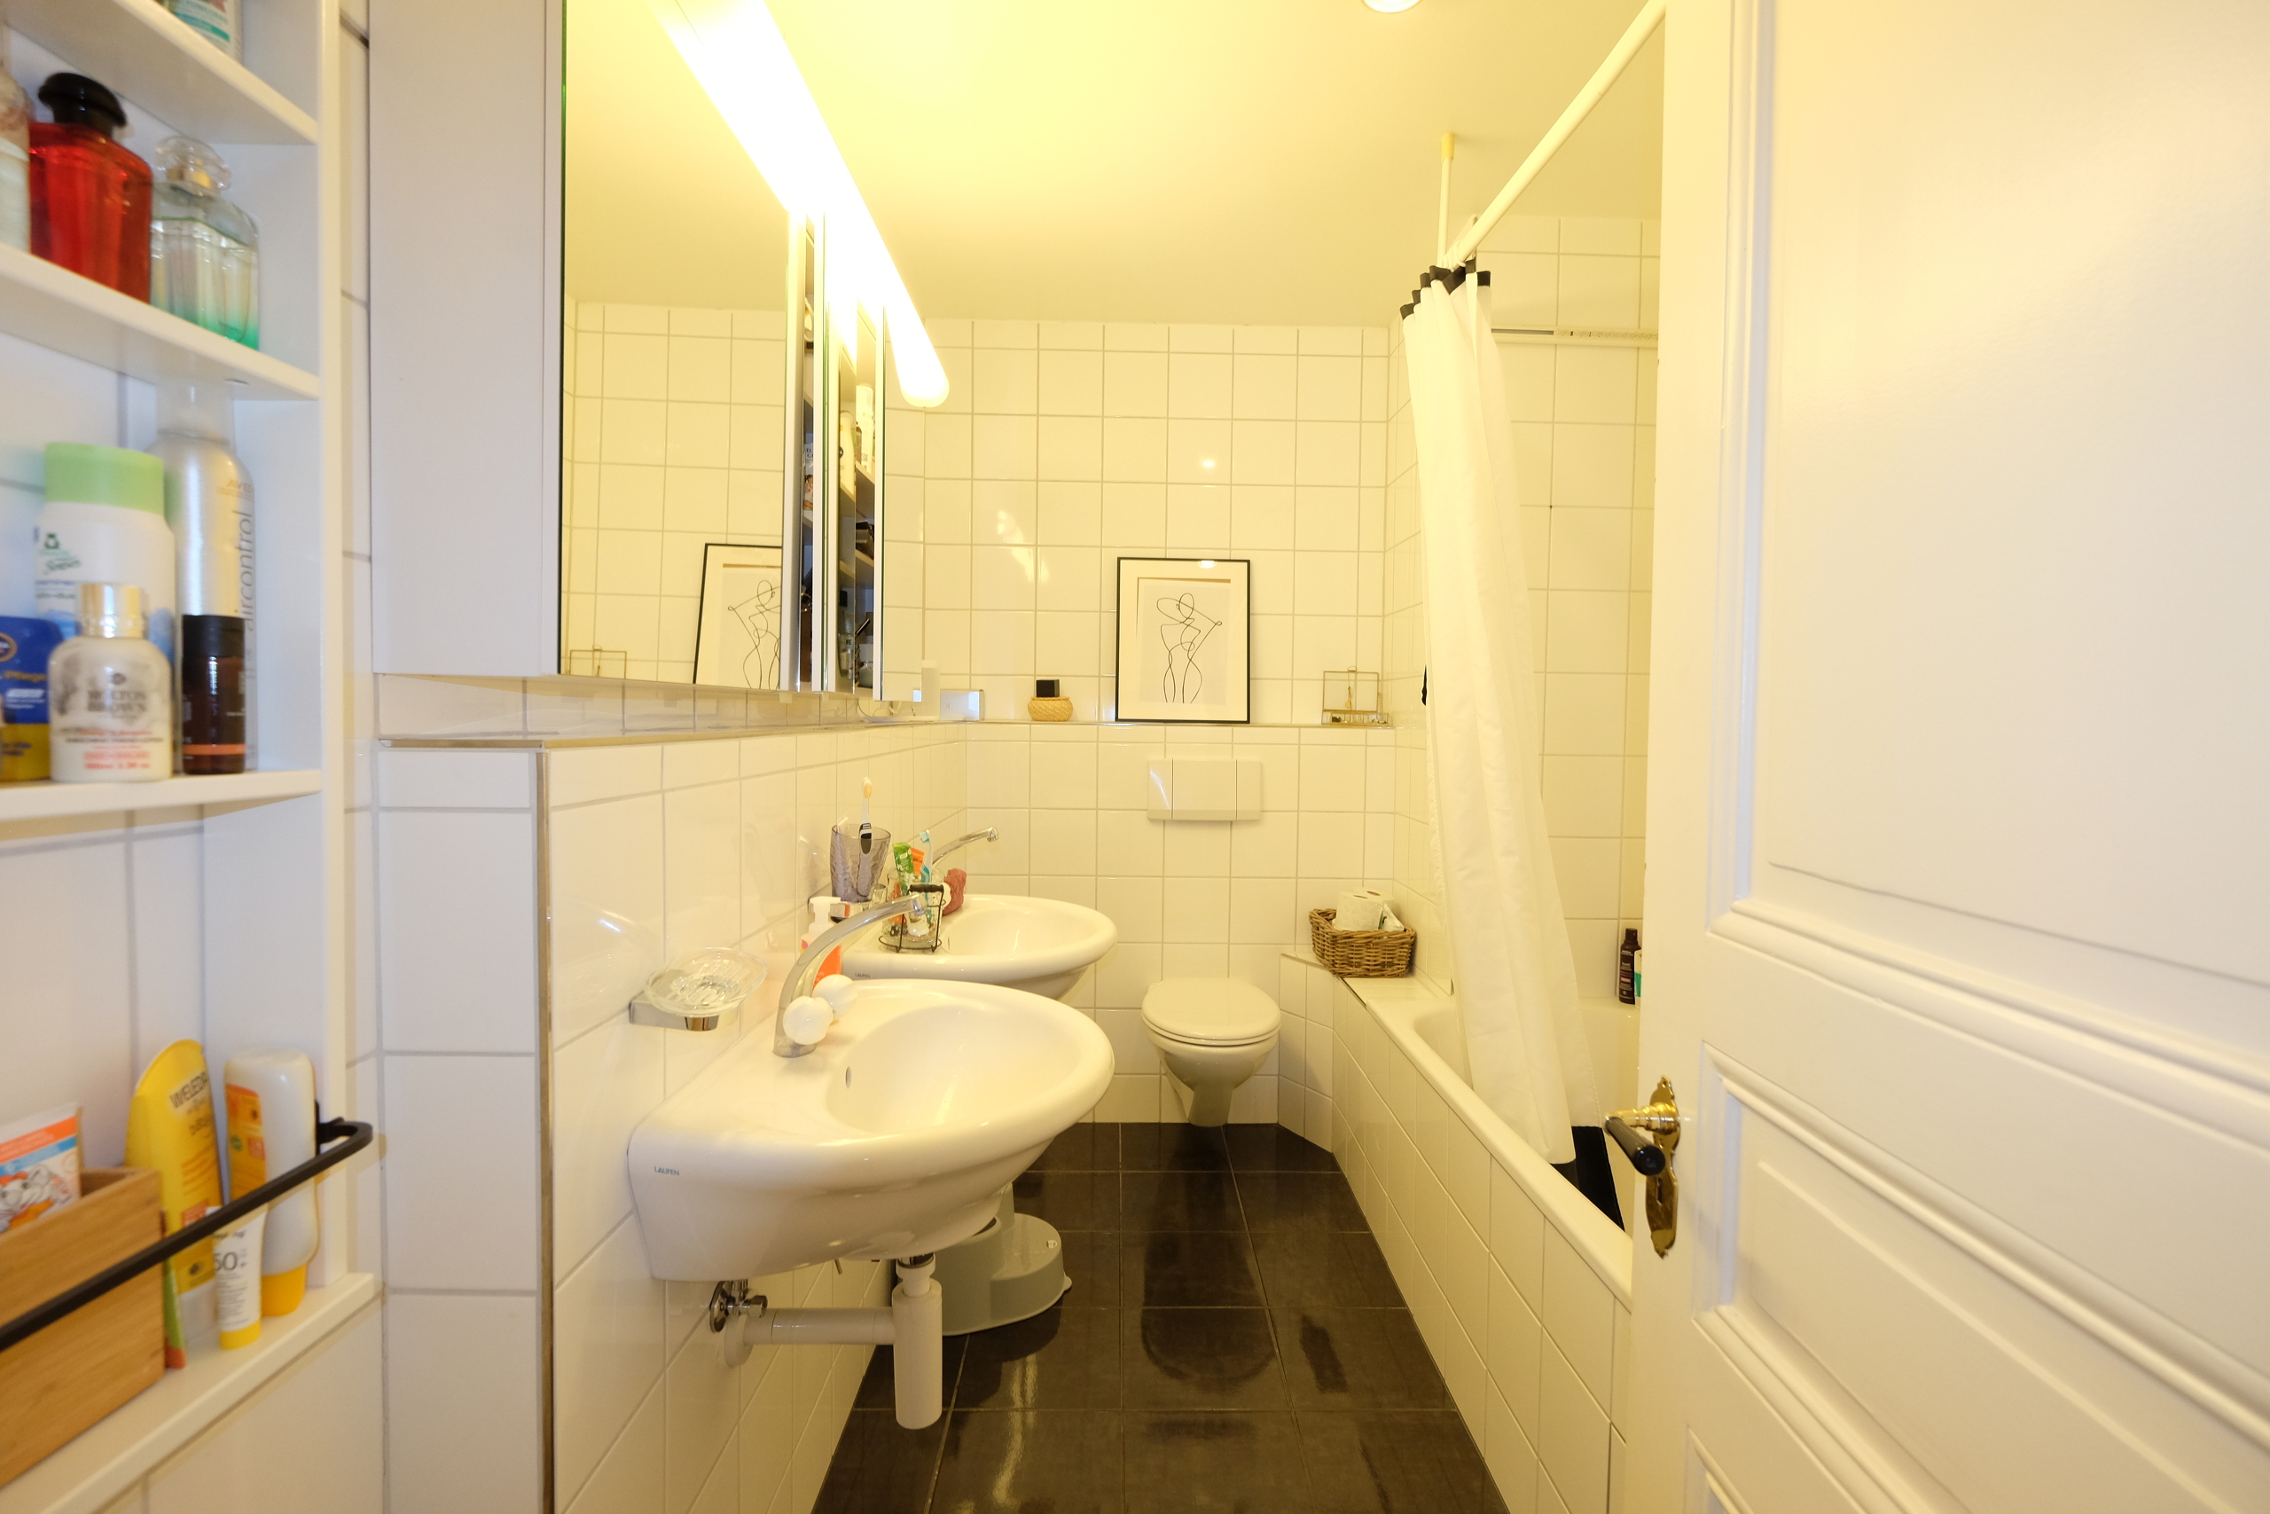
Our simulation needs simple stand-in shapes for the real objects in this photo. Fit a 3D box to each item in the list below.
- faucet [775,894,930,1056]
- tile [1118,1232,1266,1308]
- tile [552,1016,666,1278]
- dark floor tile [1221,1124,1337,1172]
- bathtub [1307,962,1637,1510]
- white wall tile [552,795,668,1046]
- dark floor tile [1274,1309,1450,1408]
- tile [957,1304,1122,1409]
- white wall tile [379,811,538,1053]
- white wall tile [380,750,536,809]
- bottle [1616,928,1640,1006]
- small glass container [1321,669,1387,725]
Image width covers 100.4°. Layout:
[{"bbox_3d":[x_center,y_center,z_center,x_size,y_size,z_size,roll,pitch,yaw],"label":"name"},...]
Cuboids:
[{"bbox_3d":[-0.319,0.245,1.065,0.168,0.176,0.160,1,2,-1],"label":"faucet"},{"bbox_3d":[0.124,1.153,2.130,0.302,0.011,0.298,1,3,-1],"label":"tile"},{"bbox_3d":[-0.484,0.338,0.871,0.011,0.197,0.190,1,3,-1],"label":"tile"},{"bbox_3d":[0.418,1.132,2.725,0.300,0.011,0.295,1,3,-1],"label":"dark floor tile"},{"bbox_3d":[0.970,0.908,1.569,0.770,0.557,1.820,1,2,-1],"label":"bathtub"},{"bbox_3d":[-0.476,0.136,0.860,0.010,0.198,0.184,1,2,-1],"label":"white wall tile"},{"bbox_3d":[0.433,1.172,1.843,0.299,0.010,0.289,1,2,-1],"label":"dark floor tile"},{"bbox_3d":[-0.176,1.161,1.829,0.302,0.011,0.298,1,3,-1],"label":"tile"},{"bbox_3d":[-0.540,0.140,0.763,0.120,0.196,0.010,1,2,-1],"label":"white wall tile"},{"bbox_3d":[-0.547,0.017,0.767,0.121,0.048,0.011,1,3,-1],"label":"white wall tile"},{"bbox_3d":[1.194,0.504,2.281,0.043,0.186,0.053,-1,3,-38],"label":"bottle"},{"bbox_3d":[0.670,-0.178,2.863,0.173,0.175,0.110,1,2,-1],"label":"small glass container"}]

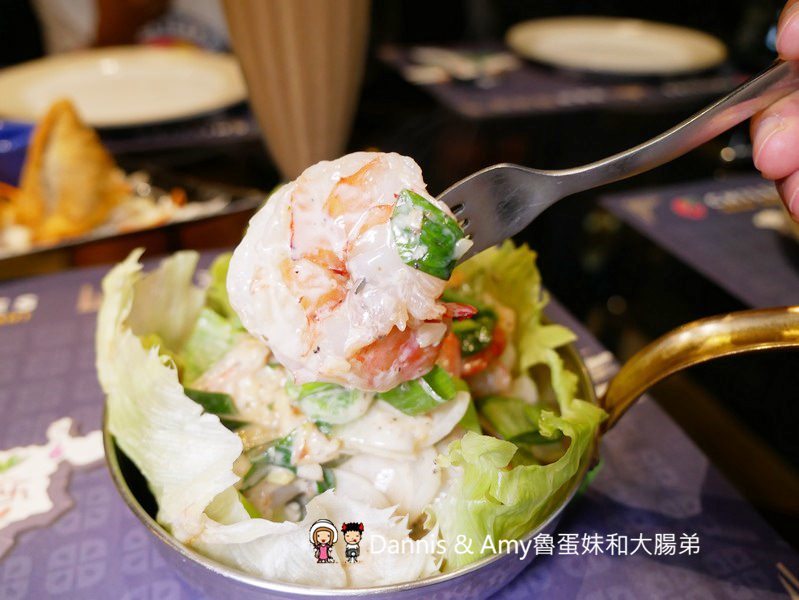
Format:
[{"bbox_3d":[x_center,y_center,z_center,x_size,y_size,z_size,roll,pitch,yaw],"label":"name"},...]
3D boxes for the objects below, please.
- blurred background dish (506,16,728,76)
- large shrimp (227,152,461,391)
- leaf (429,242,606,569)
[{"bbox_3d":[0.242,-0.288,0.689,0.244,0.024,0.244,1,37,-1],"label":"blurred background dish"},{"bbox_3d":[-0.015,-0.008,0.168,0.060,0.056,0.046,2,37,0],"label":"large shrimp"},{"bbox_3d":[0.039,0.031,0.187,0.048,0.053,0.117,11,38,12],"label":"leaf"}]

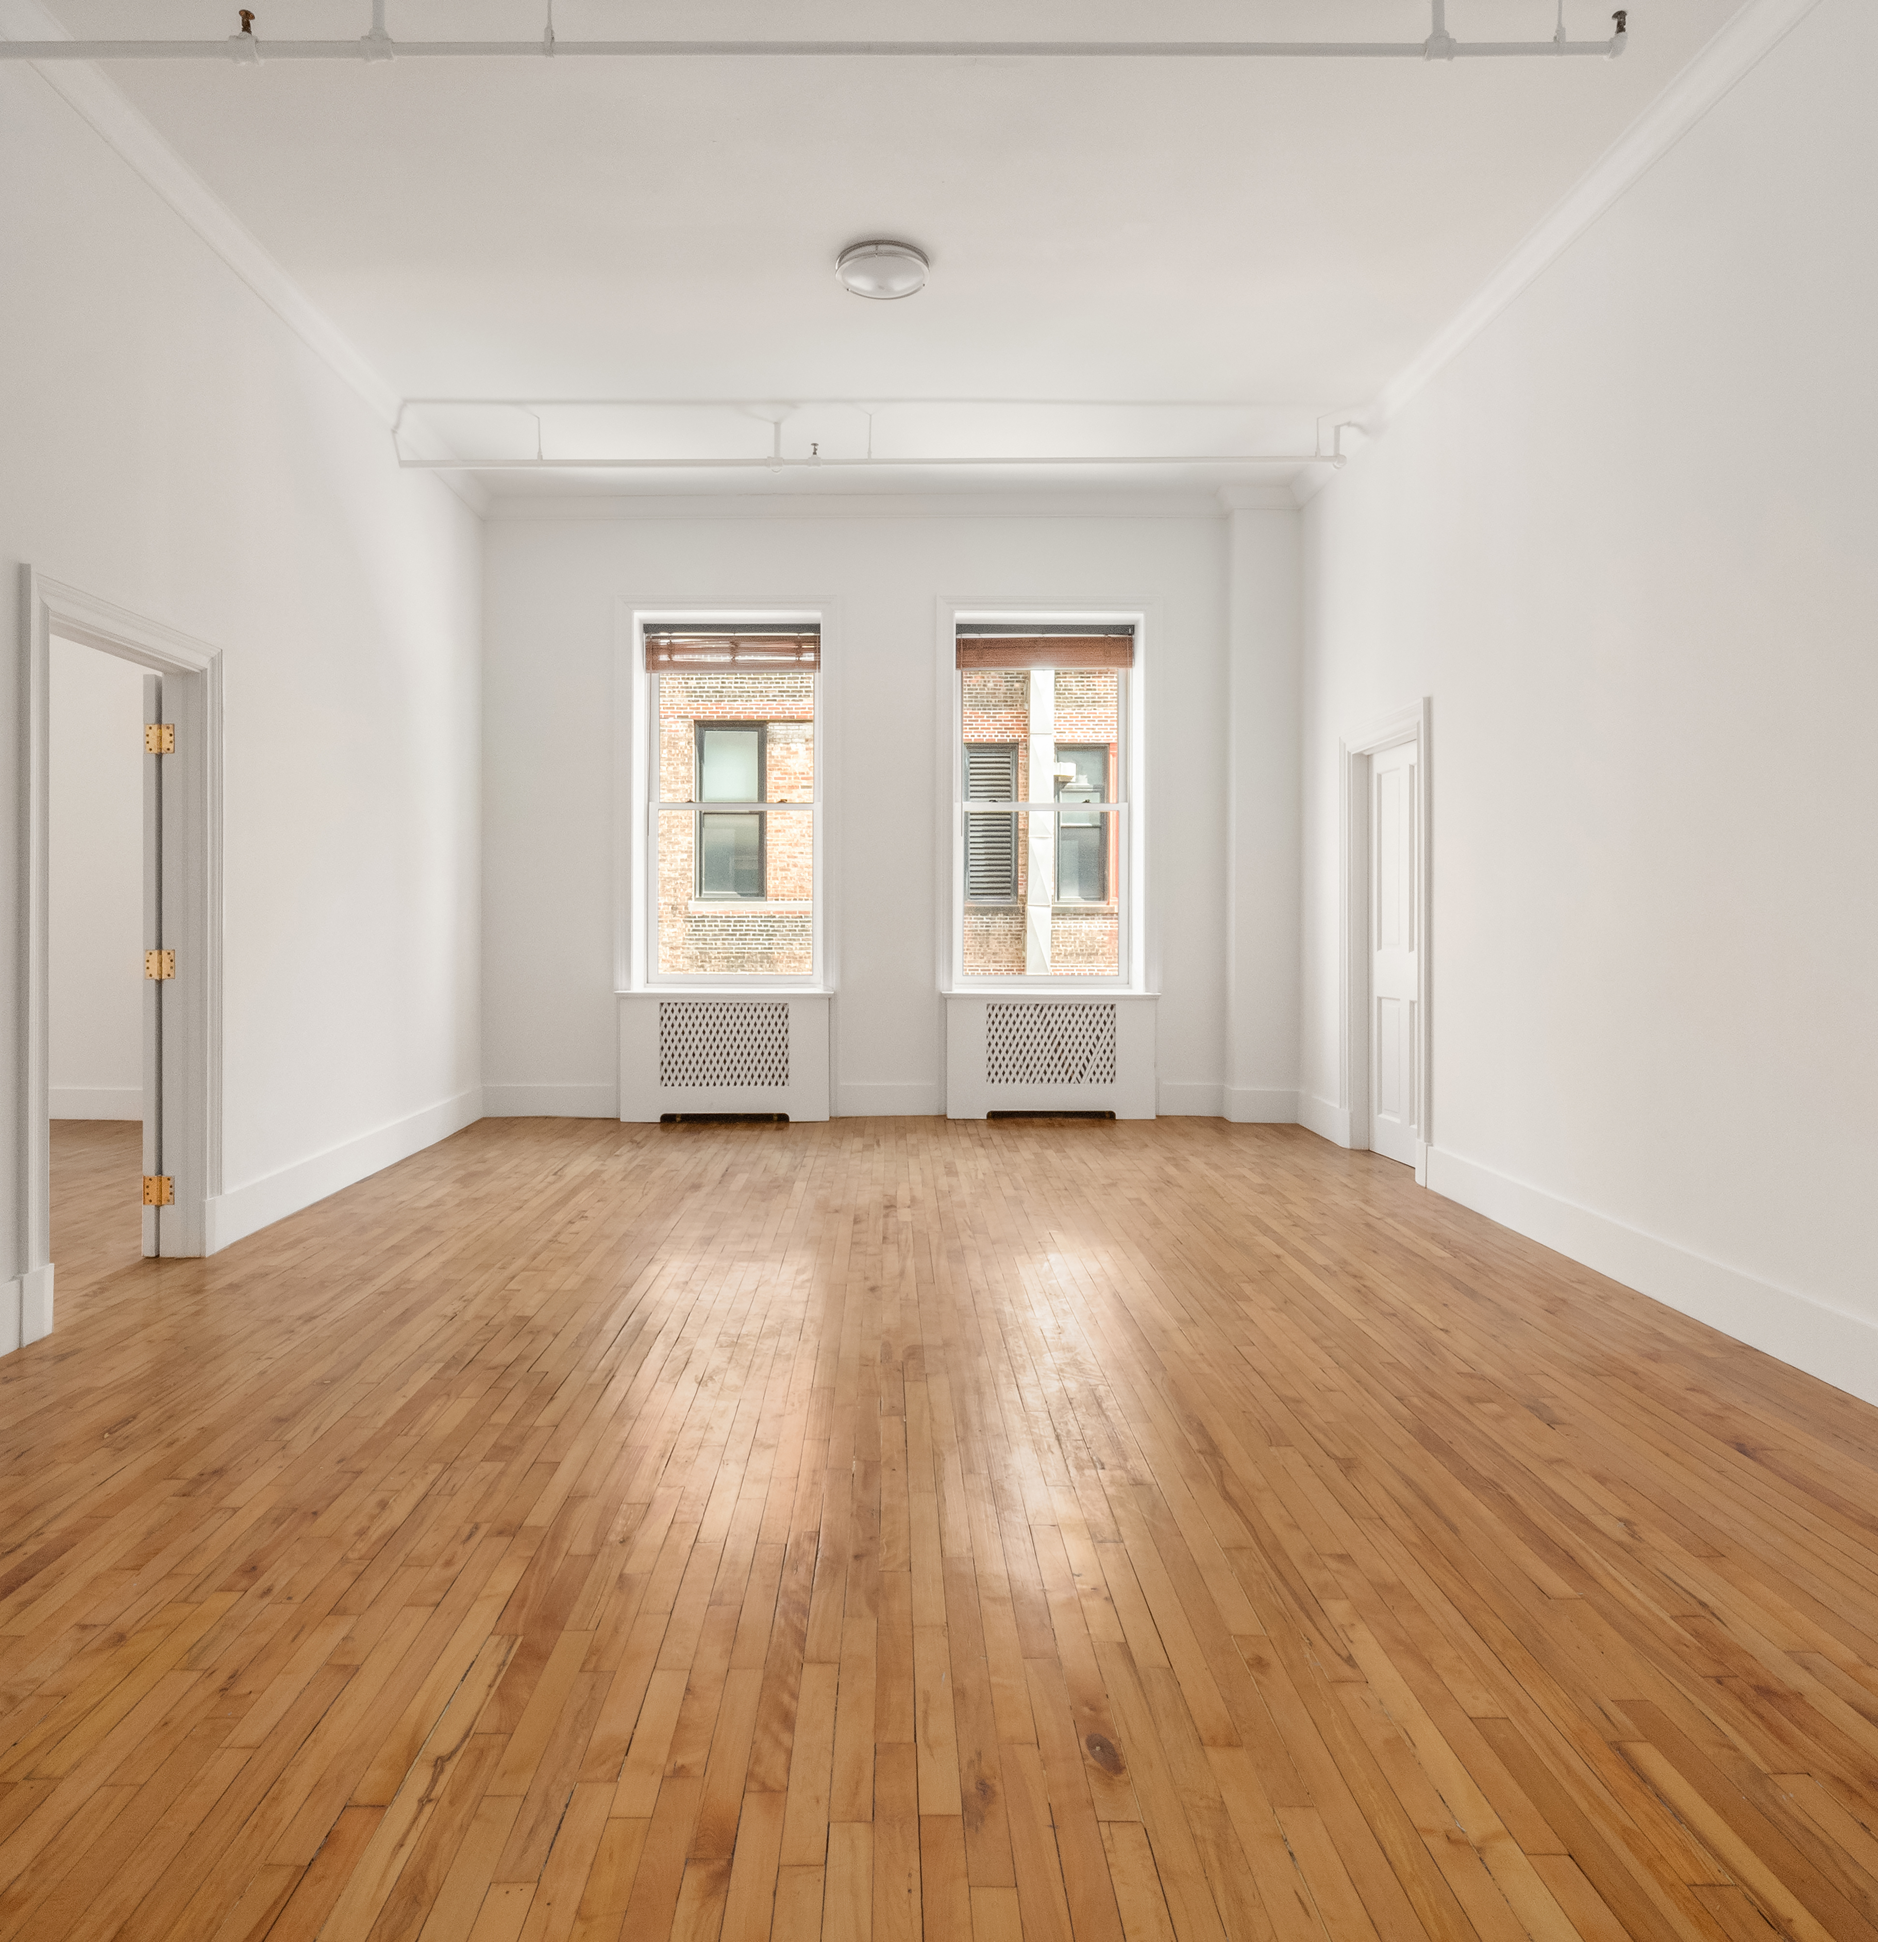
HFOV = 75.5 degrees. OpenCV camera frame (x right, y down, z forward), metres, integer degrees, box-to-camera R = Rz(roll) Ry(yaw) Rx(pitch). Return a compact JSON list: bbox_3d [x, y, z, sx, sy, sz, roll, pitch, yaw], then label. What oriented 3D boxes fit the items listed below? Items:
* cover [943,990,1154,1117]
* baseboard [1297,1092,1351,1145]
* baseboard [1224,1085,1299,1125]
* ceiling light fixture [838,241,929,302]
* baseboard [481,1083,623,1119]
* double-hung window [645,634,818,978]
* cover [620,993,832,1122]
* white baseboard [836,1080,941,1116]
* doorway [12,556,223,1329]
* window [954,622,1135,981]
[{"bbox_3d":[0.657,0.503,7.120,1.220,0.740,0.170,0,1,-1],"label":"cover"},{"bbox_3d":[2.098,0.789,6.600,0.025,0.200,0.700,0,1,-2],"label":"baseboard"},{"bbox_3d":[1.868,0.772,6.980,0.420,0.200,0.035,0,1,-1],"label":"baseboard"},{"bbox_3d":[-0.211,-2.617,4.550,0.350,0.095,0.350,0,1,0],"label":"ceiling light fixture"},{"bbox_3d":[-2.293,0.764,7.170,0.810,0.200,0.025,0,1,-1],"label":"baseboard"},{"bbox_3d":[-1.238,-1.012,7.320,1.060,2.120,0.130,0,1,-1],"label":"double-hung window"},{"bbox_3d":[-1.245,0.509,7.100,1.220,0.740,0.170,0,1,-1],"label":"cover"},{"bbox_3d":[-0.296,0.761,7.180,0.630,0.200,0.025,0,1,-1],"label":"white baseboard"},{"bbox_3d":[-2.576,-0.058,3.790,0.160,2.120,1.000,0,1,-2],"label":"doorway"},{"bbox_3d":[0.642,-1.016,7.320,1.080,2.140,0.130,0,1,-1],"label":"window"}]

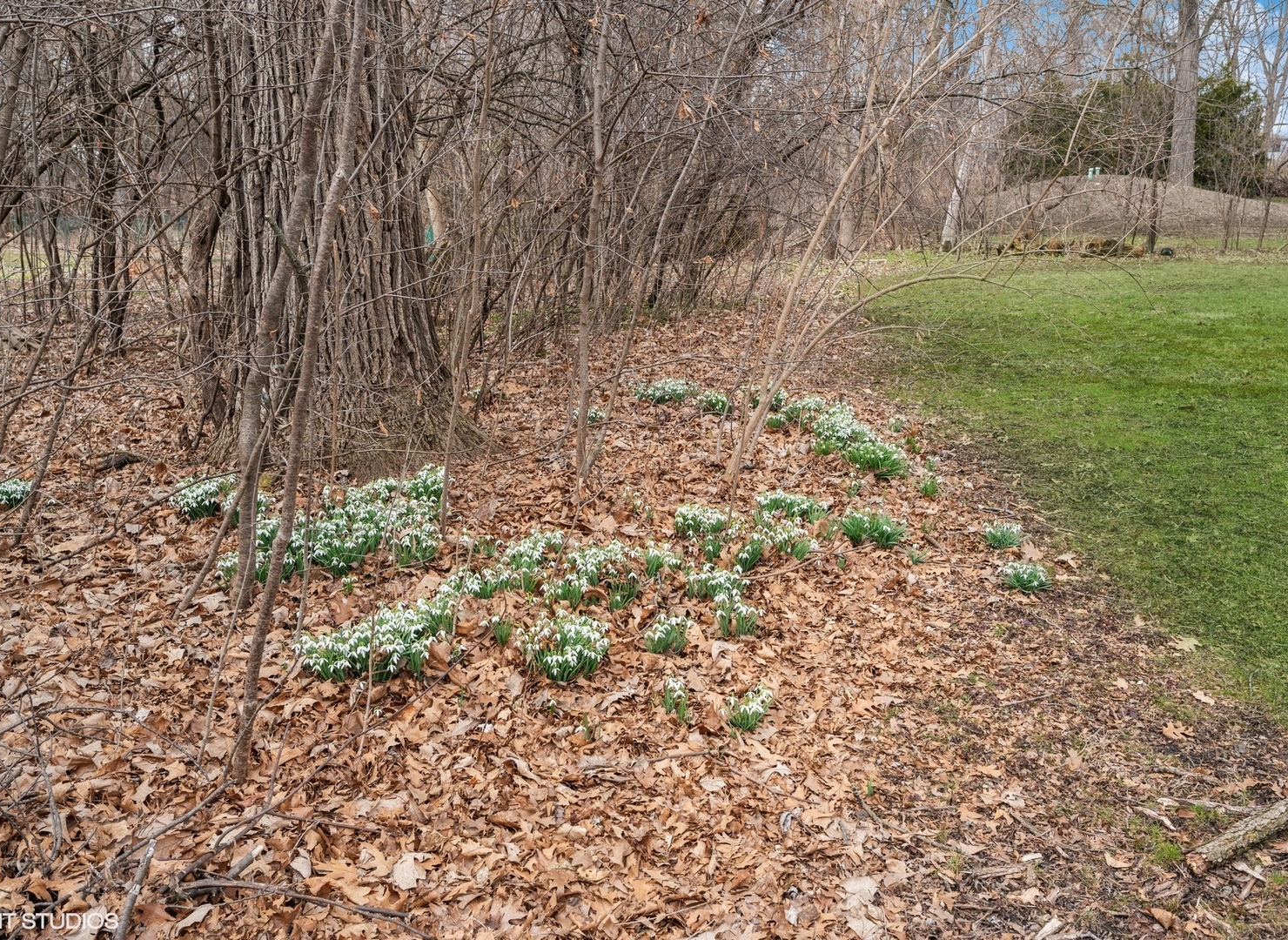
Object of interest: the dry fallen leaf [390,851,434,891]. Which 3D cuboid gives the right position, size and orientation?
[{"bbox_3d":[-0.507,0.880,2.580,0.090,0.017,0.105,-3,22,-12],"label":"dry fallen leaf"}]

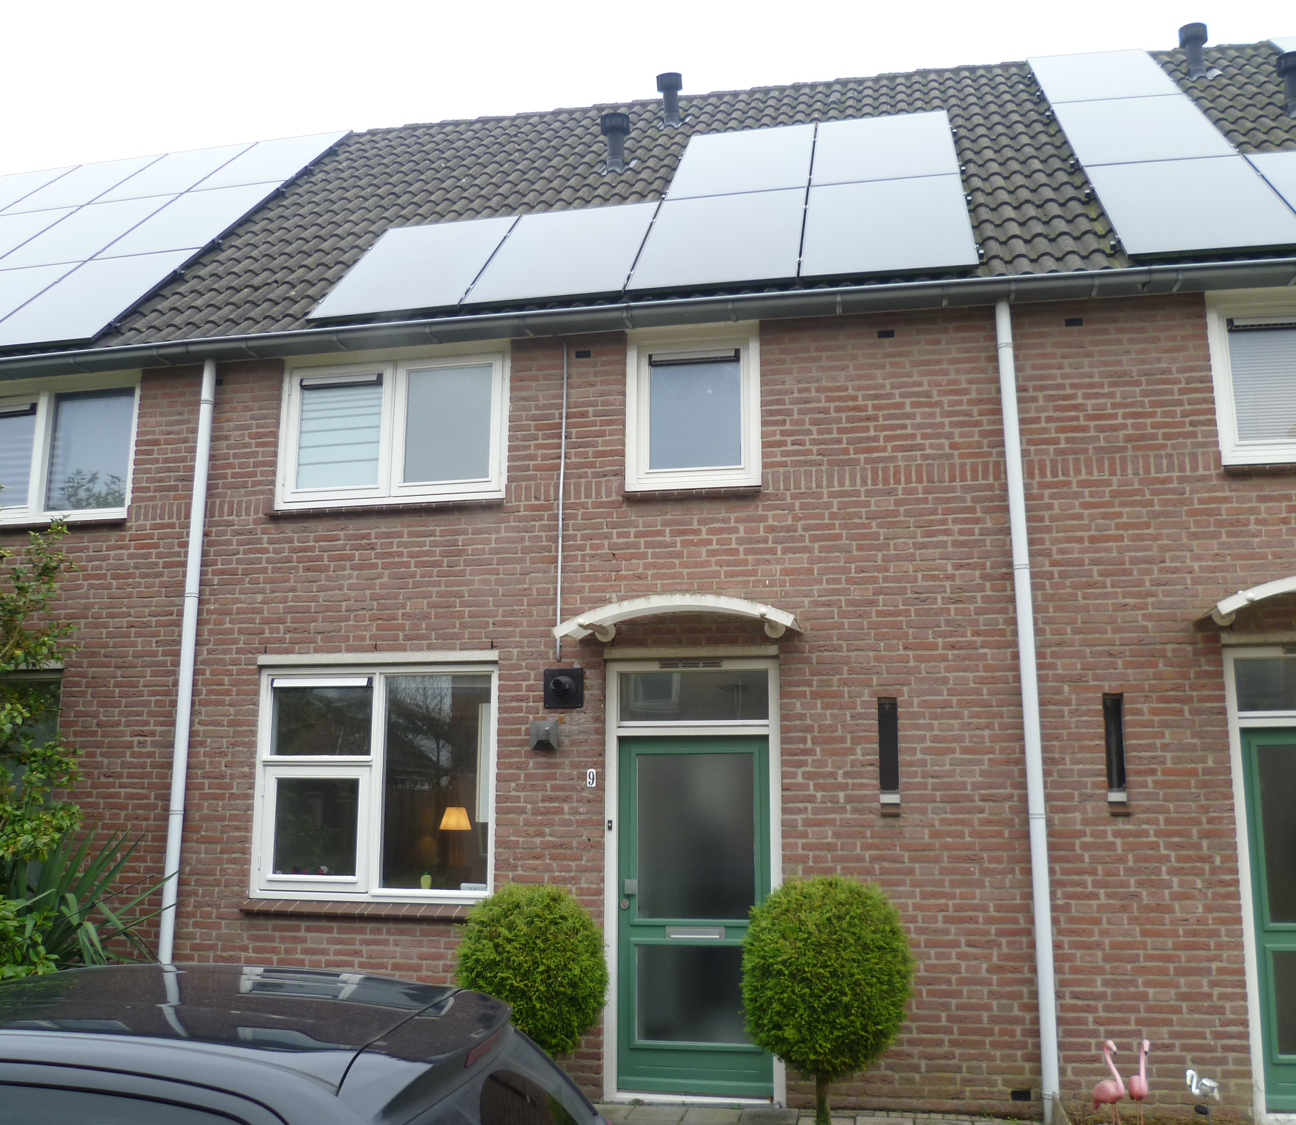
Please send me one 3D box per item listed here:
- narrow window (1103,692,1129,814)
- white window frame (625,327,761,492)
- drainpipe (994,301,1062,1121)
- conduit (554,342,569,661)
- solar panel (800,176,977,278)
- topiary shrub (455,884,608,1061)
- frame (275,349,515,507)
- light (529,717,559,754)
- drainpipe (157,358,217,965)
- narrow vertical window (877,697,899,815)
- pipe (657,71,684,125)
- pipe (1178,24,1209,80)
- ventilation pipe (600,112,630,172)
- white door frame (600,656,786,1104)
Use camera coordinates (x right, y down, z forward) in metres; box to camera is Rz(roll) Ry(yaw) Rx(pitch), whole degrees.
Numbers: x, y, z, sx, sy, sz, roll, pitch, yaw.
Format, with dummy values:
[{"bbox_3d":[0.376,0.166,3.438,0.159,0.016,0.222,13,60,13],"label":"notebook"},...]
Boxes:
[{"bbox_3d":[2.538,1.037,6.566,0.107,0.670,0.100,-2,-11,11],"label":"narrow window"},{"bbox_3d":[0.276,-0.965,7.495,0.835,1.045,0.100,-2,-11,11],"label":"white window frame"},{"bbox_3d":[2.097,0.681,6.702,0.085,4.515,0.085,-2,-11,11],"label":"drainpipe"},{"bbox_3d":[-0.529,-0.401,7.486,0.025,2.010,0.025,-2,-11,11],"label":"conduit"},{"bbox_3d":[1.537,-2.182,7.822,1.040,1.720,0.040,-2,-56,11],"label":"solar panel"},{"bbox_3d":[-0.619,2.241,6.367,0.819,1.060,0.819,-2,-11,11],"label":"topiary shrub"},{"bbox_3d":[-1.644,-0.840,7.885,1.553,0.970,0.110,-2,-11,11],"label":"frame"},{"bbox_3d":[-0.619,1.019,7.194,0.172,0.188,0.095,-2,-11,11],"label":"light"},{"bbox_3d":[-2.940,0.872,7.668,0.085,4.500,0.085,-2,-11,11],"label":"drainpipe"},{"bbox_3d":[1.352,1.089,6.796,0.107,0.670,0.100,-2,-11,11],"label":"narrow vertical window"},{"bbox_3d":[0.200,-4.046,10.754,0.225,0.460,0.225,-2,-11,11],"label":"pipe"},{"bbox_3d":[4.470,-4.129,9.918,0.225,0.460,0.225,-2,-11,11],"label":"pipe"},{"bbox_3d":[-0.268,-3.448,10.105,0.240,0.507,0.240,-2,-11,11],"label":"ventilation pipe"},{"bbox_3d":[0.265,1.793,7.007,1.035,2.471,0.110,-2,-11,11],"label":"white door frame"}]

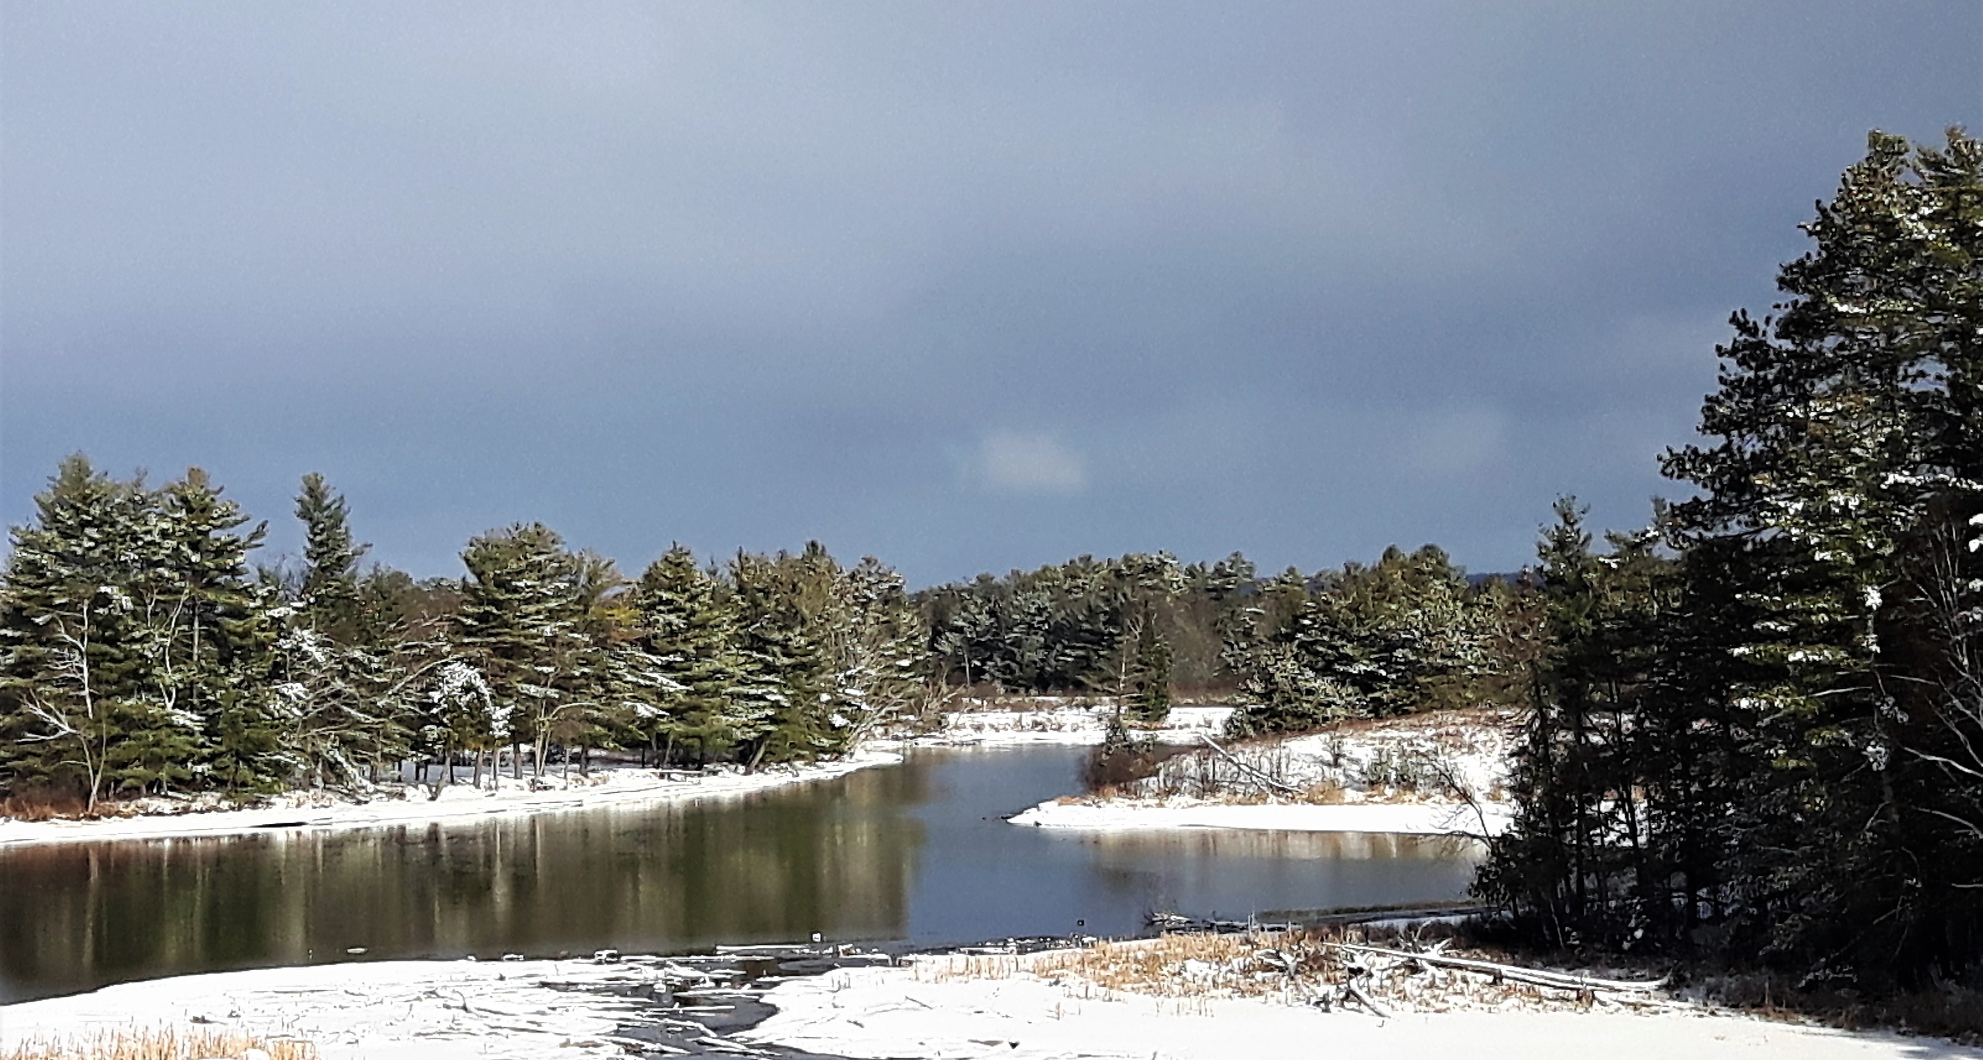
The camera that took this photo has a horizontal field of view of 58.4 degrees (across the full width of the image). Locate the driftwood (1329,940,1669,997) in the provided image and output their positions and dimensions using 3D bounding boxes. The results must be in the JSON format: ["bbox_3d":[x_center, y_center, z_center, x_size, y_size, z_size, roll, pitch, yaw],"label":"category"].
[{"bbox_3d":[13.764,11.950,48.650,8.900,0.450,0.500,2,-2,22],"label":"driftwood"}]

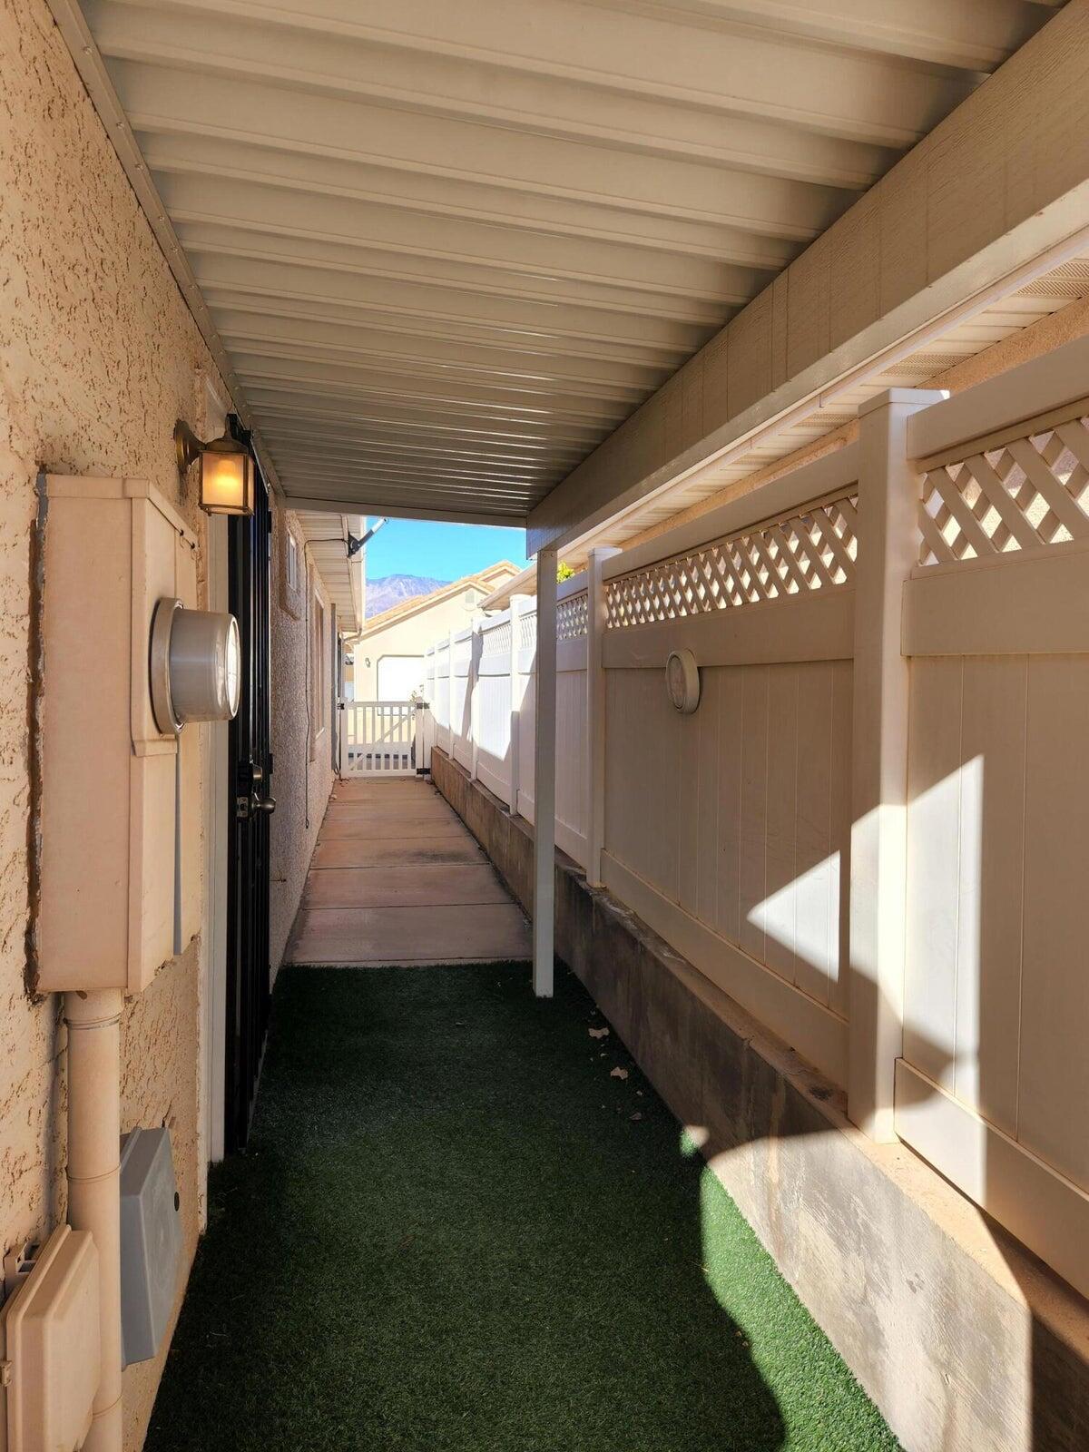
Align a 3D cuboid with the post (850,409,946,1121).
[{"bbox_3d":[0.689,0.078,1.902,0.110,1.440,0.110,0,3,-11],"label":"post"}]

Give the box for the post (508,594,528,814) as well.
[{"bbox_3d":[-0.168,-0.139,6.335,0.110,1.432,0.110,0,3,-11],"label":"post"}]

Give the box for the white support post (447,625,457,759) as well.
[{"bbox_3d":[-1.018,-0.359,10.749,0.110,1.440,0.110,0,3,-11],"label":"white support post"}]

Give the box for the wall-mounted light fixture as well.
[{"bbox_3d":[-0.707,-0.556,2.076,0.164,0.206,0.110,0,3,-11],"label":"wall-mounted light fixture"}]

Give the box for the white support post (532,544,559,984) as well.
[{"bbox_3d":[0.002,0.207,4.231,0.075,1.929,0.075,0,3,-11],"label":"white support post"}]

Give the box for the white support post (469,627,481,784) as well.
[{"bbox_3d":[-0.605,-0.239,8.571,0.110,1.425,0.110,0,3,-11],"label":"white support post"}]

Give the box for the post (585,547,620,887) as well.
[{"bbox_3d":[0.254,-0.036,4.209,0.110,1.447,0.110,0,3,-11],"label":"post"}]

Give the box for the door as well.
[{"bbox_3d":[-0.965,0.150,3.227,0.066,2.110,0.960,0,3,-11],"label":"door"}]

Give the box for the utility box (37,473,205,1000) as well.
[{"bbox_3d":[-0.591,0.010,1.369,0.130,0.635,0.373,0,3,-11],"label":"utility box"}]

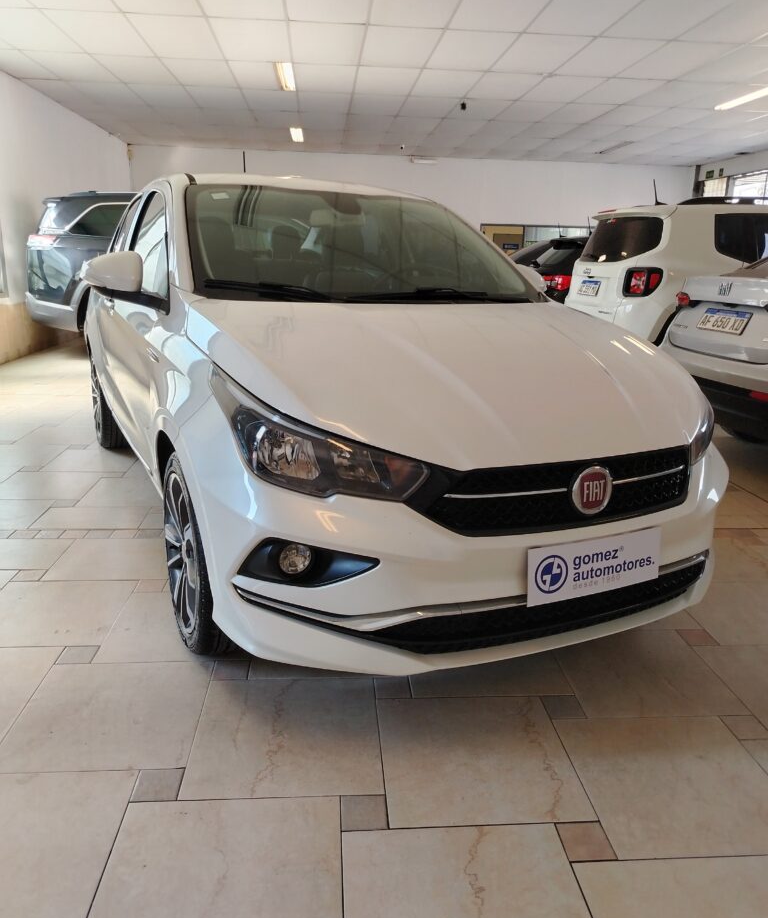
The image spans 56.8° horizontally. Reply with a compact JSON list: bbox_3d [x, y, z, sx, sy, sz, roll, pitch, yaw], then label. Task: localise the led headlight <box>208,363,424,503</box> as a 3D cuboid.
[{"bbox_3d":[-0.185,-0.072,1.740,0.375,0.250,0.580,-6,17,-25],"label":"led headlight"}]

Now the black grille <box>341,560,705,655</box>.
[{"bbox_3d":[0.468,0.358,1.800,1.180,0.135,0.190,-6,17,-25],"label":"black grille"}]

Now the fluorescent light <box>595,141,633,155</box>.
[{"bbox_3d":[3.569,-4.854,11.061,0.160,0.070,1.220,0,16,-5],"label":"fluorescent light"}]

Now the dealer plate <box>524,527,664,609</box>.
[{"bbox_3d":[0.504,0.251,1.671,0.400,0.130,0.012,-6,11,-25],"label":"dealer plate"}]

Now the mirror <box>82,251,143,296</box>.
[{"bbox_3d":[-0.927,-0.636,2.437,0.205,0.150,0.150,-6,17,-25],"label":"mirror"}]

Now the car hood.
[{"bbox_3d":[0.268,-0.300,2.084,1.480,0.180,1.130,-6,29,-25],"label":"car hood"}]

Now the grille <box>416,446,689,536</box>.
[{"bbox_3d":[0.477,0.065,1.723,0.830,0.165,0.170,-6,17,-25],"label":"grille"}]

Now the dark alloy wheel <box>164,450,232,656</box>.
[{"bbox_3d":[-0.515,0.271,2.128,0.205,0.615,0.615,-5,17,-24],"label":"dark alloy wheel"}]

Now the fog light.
[{"bbox_3d":[-0.207,0.228,1.651,0.082,0.082,0.055,-6,17,-25],"label":"fog light"}]

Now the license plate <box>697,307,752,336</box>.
[{"bbox_3d":[1.950,-0.790,4.080,0.015,0.130,0.400,22,10,-16],"label":"license plate"}]

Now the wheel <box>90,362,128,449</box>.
[{"bbox_3d":[-1.627,-0.379,4.296,0.205,0.615,0.615,-6,17,-25],"label":"wheel"}]

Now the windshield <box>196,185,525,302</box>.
[{"bbox_3d":[-0.073,-0.815,2.692,1.400,0.170,0.960,-6,45,-25],"label":"windshield"}]

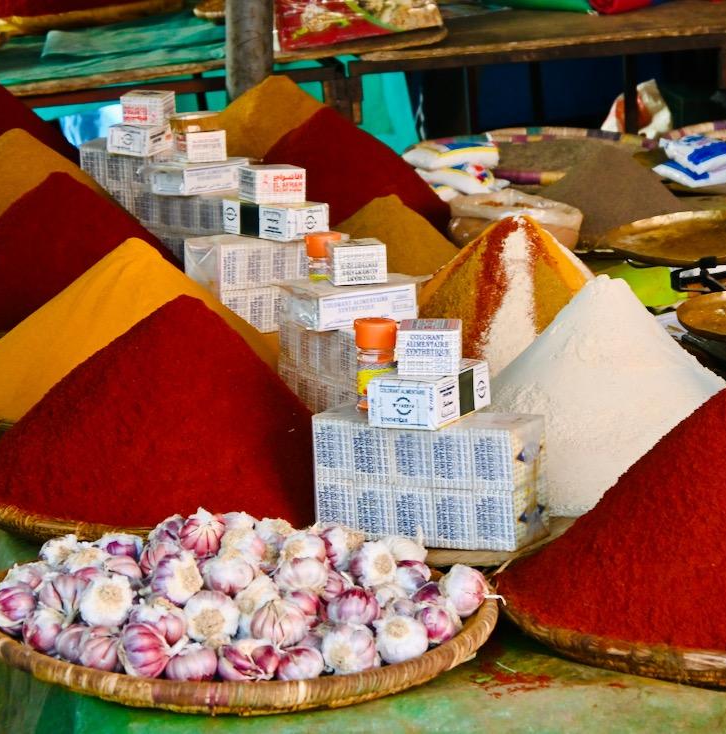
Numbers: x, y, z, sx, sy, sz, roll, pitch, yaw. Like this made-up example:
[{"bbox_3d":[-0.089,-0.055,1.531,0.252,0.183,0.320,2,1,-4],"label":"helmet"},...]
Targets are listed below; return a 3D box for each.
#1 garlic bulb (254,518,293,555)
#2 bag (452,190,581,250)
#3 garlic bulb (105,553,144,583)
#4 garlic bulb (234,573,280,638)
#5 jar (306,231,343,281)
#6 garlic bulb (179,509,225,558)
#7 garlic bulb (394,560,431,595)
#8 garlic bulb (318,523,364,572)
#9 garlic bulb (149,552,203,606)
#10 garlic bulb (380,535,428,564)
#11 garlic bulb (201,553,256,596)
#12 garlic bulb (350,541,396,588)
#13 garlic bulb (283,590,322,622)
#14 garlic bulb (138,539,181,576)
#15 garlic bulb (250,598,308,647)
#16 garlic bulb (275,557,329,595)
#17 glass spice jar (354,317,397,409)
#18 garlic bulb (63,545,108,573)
[{"bbox_3d":[-0.093,0.181,2.282,0.048,0.043,0.048,0,-16,0],"label":"garlic bulb"},{"bbox_3d":[0.256,-0.236,3.700,0.230,0.115,0.200,0,14,0],"label":"bag"},{"bbox_3d":[-0.234,0.201,2.147,0.047,0.044,0.047,0,14,0],"label":"garlic bulb"},{"bbox_3d":[-0.098,0.219,2.025,0.047,0.047,0.046,1,50,17],"label":"garlic bulb"},{"bbox_3d":[-0.051,-0.126,2.904,0.048,0.099,0.048,0,12,0],"label":"jar"},{"bbox_3d":[-0.165,0.171,2.245,0.048,0.050,0.048,-3,30,0],"label":"garlic bulb"},{"bbox_3d":[0.049,0.208,2.160,0.044,0.042,0.044,0,15,0],"label":"garlic bulb"},{"bbox_3d":[-0.022,0.185,2.248,0.048,0.049,0.049,-19,0,24],"label":"garlic bulb"},{"bbox_3d":[-0.178,0.203,2.106,0.051,0.051,0.047,11,-18,-36],"label":"garlic bulb"},{"bbox_3d":[0.042,0.197,2.326,0.048,0.049,0.048,19,24,0],"label":"garlic bulb"},{"bbox_3d":[-0.129,0.199,2.111,0.051,0.046,0.051,0,14,0],"label":"garlic bulb"},{"bbox_3d":[0.010,0.201,2.237,0.048,0.048,0.044,-6,5,-24],"label":"garlic bulb"},{"bbox_3d":[-0.057,0.221,2.020,0.046,0.044,0.046,4,15,16],"label":"garlic bulb"},{"bbox_3d":[-0.196,0.184,2.120,0.046,0.044,0.046,0,15,0],"label":"garlic bulb"},{"bbox_3d":[-0.076,0.231,1.990,0.051,0.051,0.046,-8,52,11],"label":"garlic bulb"},{"bbox_3d":[-0.058,0.201,2.119,0.052,0.046,0.052,0,14,0],"label":"garlic bulb"},{"bbox_3d":[0.015,-0.002,2.480,0.048,0.099,0.048,0,12,0],"label":"glass spice jar"},{"bbox_3d":[-0.286,0.200,2.271,0.049,0.044,0.049,0,12,0],"label":"garlic bulb"}]

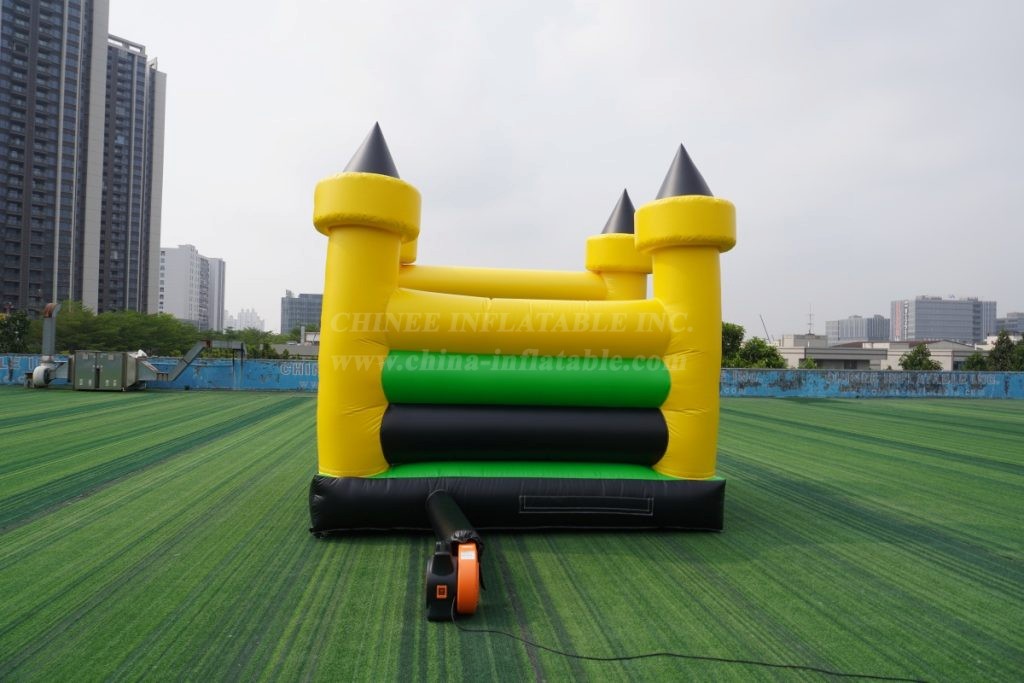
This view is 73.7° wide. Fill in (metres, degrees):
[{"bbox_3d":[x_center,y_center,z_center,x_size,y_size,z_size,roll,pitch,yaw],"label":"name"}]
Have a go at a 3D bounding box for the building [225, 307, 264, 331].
[{"bbox_3d":[-451.426,-19.786,1149.411,62.000,75.000,35.000,1,-1,-11],"label":"building"}]

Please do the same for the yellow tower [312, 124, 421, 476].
[{"bbox_3d":[-1.389,-0.435,6.673,1.055,3.413,1.055,1,-1,-7],"label":"yellow tower"}]

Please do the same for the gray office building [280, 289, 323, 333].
[{"bbox_3d":[-116.754,-8.803,399.678,42.000,41.000,30.000,1,-1,-9],"label":"gray office building"}]

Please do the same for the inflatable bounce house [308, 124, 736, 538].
[{"bbox_3d":[-0.016,-0.137,7.950,4.010,3.924,3.004,1,-1,-7],"label":"inflatable bounce house"}]

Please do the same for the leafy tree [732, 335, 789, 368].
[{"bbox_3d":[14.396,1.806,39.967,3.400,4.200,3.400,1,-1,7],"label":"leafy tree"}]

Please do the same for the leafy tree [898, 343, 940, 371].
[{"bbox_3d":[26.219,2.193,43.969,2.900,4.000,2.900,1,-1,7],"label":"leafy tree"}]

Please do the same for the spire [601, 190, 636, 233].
[{"bbox_3d":[1.405,-1.600,8.460,0.660,0.610,0.660,1,-1,-7],"label":"spire"}]

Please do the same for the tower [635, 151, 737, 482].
[{"bbox_3d":[1.749,-0.368,7.048,1.055,3.413,1.055,1,-1,-7],"label":"tower"}]

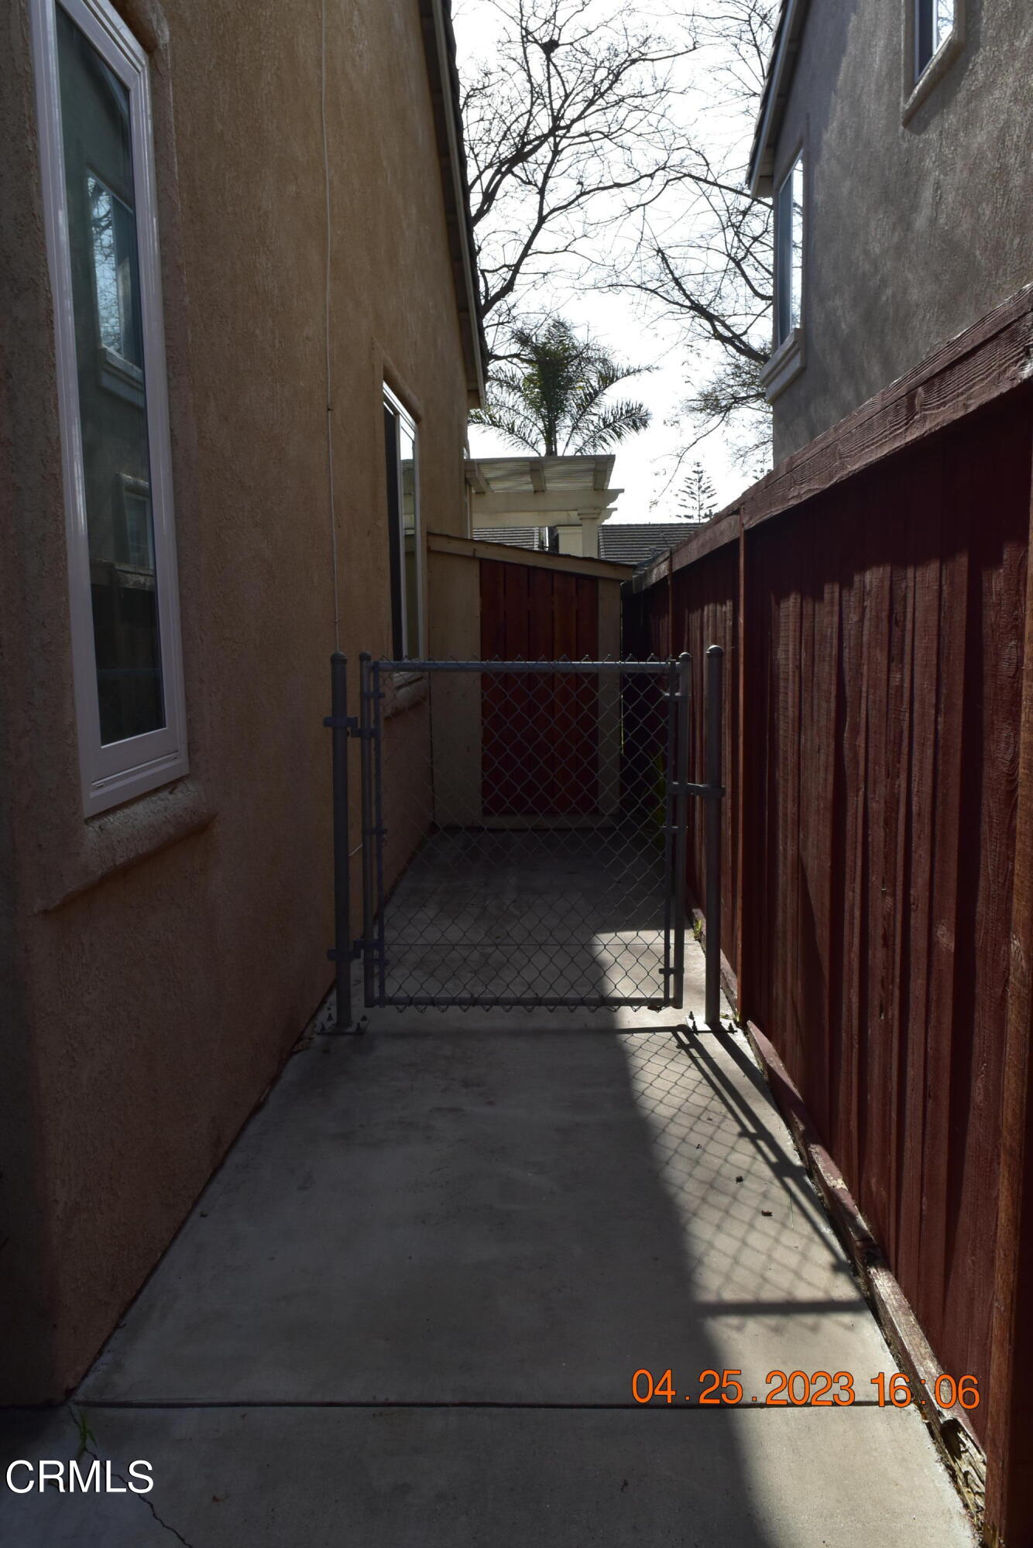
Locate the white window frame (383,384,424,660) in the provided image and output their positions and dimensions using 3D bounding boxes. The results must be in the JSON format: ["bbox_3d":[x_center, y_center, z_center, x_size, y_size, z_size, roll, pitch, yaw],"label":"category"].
[{"bbox_3d":[-0.710,-1.422,7.232,0.100,1.690,1.670,-1,8,2],"label":"white window frame"}]

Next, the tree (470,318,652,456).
[{"bbox_3d":[0.657,-4.682,20.554,3.900,7.000,3.900,-1,8,2],"label":"tree"}]

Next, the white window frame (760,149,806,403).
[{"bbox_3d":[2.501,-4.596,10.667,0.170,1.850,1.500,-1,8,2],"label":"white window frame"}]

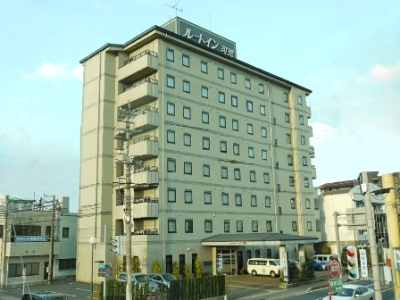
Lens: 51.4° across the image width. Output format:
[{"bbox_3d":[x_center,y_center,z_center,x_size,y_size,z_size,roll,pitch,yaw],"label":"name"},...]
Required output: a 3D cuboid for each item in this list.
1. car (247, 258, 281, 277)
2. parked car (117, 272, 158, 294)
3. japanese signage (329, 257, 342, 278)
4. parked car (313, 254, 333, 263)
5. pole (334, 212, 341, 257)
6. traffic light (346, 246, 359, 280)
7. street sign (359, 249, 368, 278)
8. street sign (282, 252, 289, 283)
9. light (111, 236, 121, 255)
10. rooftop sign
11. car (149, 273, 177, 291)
[{"bbox_3d":[7.652,13.249,47.120,1.700,1.980,4.700,10,-16,-43],"label":"car"},{"bbox_3d":[-4.983,10.970,33.697,1.500,1.620,3.550,10,-16,-43],"label":"parked car"},{"bbox_3d":[3.811,3.305,11.700,0.600,0.600,0.050,6,-14,-34],"label":"japanese signage"},{"bbox_3d":[16.116,14.796,55.269,1.550,1.830,3.600,10,-16,-43],"label":"parked car"},{"bbox_3d":[13.169,9.231,39.528,0.280,6.500,0.280,10,-16,-43],"label":"pole"},{"bbox_3d":[5.206,3.874,14.200,0.380,1.150,0.420,-10,-14,35],"label":"traffic light"},{"bbox_3d":[7.192,4.962,18.300,0.040,1.220,0.310,10,-16,-43],"label":"street sign"},{"bbox_3d":[7.513,10.322,36.715,0.120,2.450,0.500,10,-16,-43],"label":"street sign"},{"bbox_3d":[-5.157,5.802,25.300,0.440,1.150,0.380,10,-16,-43],"label":"light"},{"bbox_3d":[-0.626,-12.843,53.860,10.400,3.500,5.000,10,-16,-43],"label":"rooftop sign"},{"bbox_3d":[-2.775,11.194,34.701,1.720,1.480,4.200,10,-16,-43],"label":"car"}]

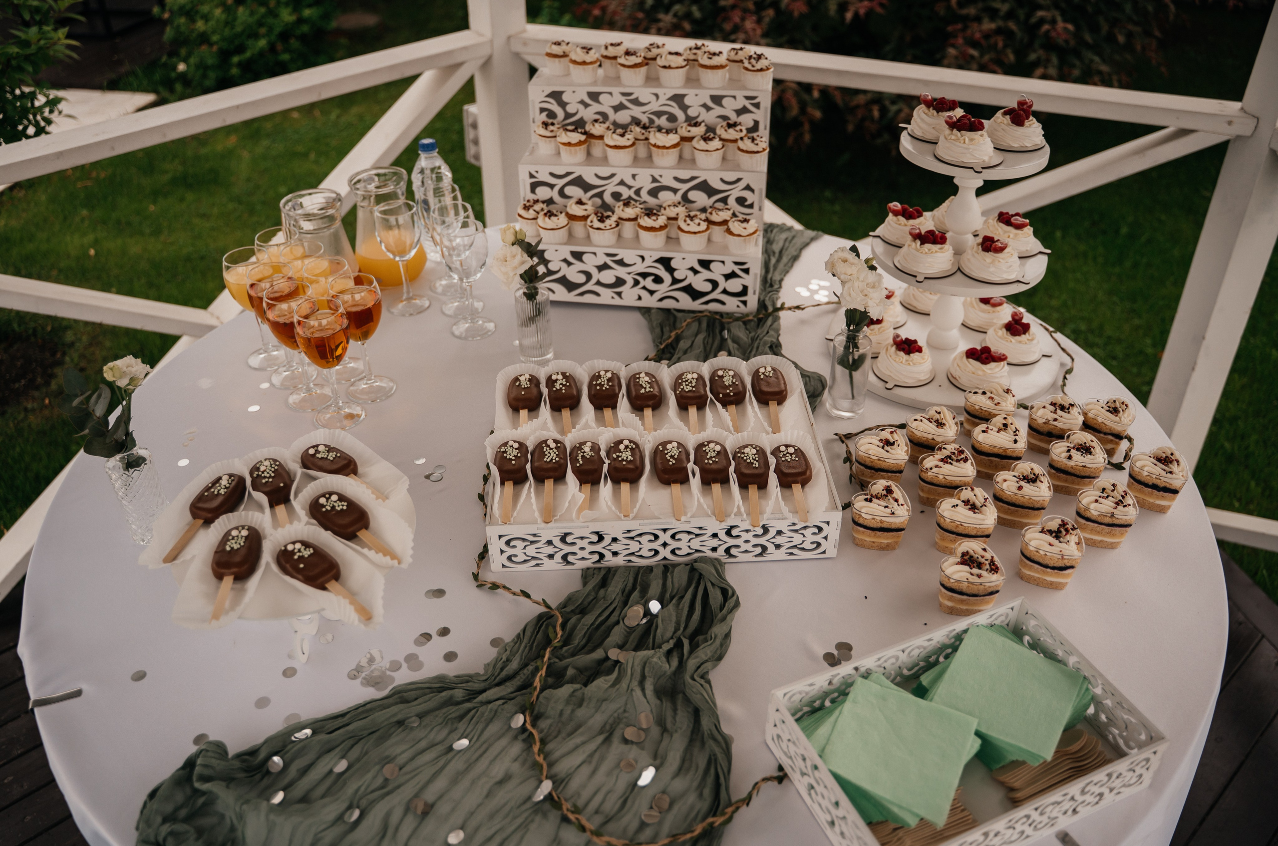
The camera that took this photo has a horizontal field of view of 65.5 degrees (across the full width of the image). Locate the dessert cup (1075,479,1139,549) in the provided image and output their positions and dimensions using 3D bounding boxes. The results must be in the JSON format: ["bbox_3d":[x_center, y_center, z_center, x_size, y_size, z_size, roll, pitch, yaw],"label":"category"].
[{"bbox_3d":[0.550,0.111,1.166,0.066,0.062,0.067,-22,41,-27],"label":"dessert cup"}]

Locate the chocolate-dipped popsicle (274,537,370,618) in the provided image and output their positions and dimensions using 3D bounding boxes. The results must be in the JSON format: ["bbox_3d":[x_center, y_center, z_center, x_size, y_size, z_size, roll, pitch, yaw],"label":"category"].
[{"bbox_3d":[-0.323,0.163,1.031,0.150,0.020,0.044,28,44,35],"label":"chocolate-dipped popsicle"}]

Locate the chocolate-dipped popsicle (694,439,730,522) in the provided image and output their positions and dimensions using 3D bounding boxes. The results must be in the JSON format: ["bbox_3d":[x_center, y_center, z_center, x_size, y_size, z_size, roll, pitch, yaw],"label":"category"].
[{"bbox_3d":[0.092,0.067,1.186,0.043,0.022,0.149,-2,36,0],"label":"chocolate-dipped popsicle"}]

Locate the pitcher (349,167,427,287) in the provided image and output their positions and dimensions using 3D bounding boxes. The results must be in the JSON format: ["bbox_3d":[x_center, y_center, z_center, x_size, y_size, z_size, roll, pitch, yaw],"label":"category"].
[{"bbox_3d":[-0.456,-0.355,1.774,0.132,0.195,0.150,-25,42,-29],"label":"pitcher"}]

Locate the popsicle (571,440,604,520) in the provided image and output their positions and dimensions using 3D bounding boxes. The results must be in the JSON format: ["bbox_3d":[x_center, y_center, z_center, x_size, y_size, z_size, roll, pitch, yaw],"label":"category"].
[{"bbox_3d":[-0.067,0.067,1.217,0.046,0.023,0.143,0,36,1],"label":"popsicle"}]

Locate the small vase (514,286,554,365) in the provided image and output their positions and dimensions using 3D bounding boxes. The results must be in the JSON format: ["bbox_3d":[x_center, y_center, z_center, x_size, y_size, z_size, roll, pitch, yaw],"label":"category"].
[{"bbox_3d":[-0.159,-0.154,1.518,0.052,0.120,0.052,-2,35,0],"label":"small vase"}]

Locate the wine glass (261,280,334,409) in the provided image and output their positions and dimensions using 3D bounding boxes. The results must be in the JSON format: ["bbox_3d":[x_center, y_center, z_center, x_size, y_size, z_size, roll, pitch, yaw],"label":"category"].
[{"bbox_3d":[-0.479,-0.107,1.404,0.075,0.174,0.075,-1,36,0],"label":"wine glass"}]

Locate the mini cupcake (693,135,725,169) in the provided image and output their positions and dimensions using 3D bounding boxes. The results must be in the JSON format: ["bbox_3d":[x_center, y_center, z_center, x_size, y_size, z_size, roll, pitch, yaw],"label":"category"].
[{"bbox_3d":[0.121,-0.476,1.739,0.057,0.051,0.057,0,35,0],"label":"mini cupcake"}]

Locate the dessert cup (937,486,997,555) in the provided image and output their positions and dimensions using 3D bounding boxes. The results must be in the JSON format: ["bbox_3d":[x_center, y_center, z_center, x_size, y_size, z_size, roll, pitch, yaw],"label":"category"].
[{"bbox_3d":[0.384,0.120,1.155,0.066,0.062,0.067,-23,41,-29],"label":"dessert cup"}]

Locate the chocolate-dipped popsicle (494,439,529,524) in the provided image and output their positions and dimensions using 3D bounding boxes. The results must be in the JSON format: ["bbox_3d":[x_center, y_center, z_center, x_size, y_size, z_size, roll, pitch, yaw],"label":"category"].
[{"bbox_3d":[-0.165,0.074,1.269,0.049,0.025,0.158,-2,36,-2],"label":"chocolate-dipped popsicle"}]

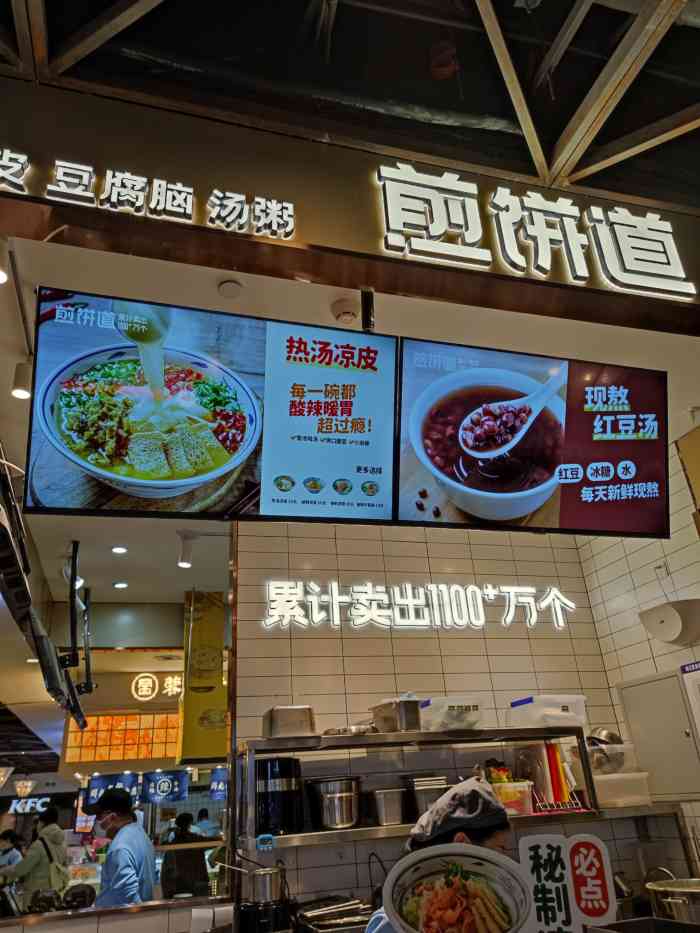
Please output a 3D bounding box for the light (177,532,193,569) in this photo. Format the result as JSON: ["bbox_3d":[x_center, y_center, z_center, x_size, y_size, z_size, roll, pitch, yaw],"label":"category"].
[{"bbox_3d":[-1.134,0.567,4.436,0.092,0.230,0.092,4,-28,-16],"label":"light"}]

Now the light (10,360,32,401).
[{"bbox_3d":[-1.277,-0.339,2.521,0.072,0.165,0.072,4,-28,-16],"label":"light"}]

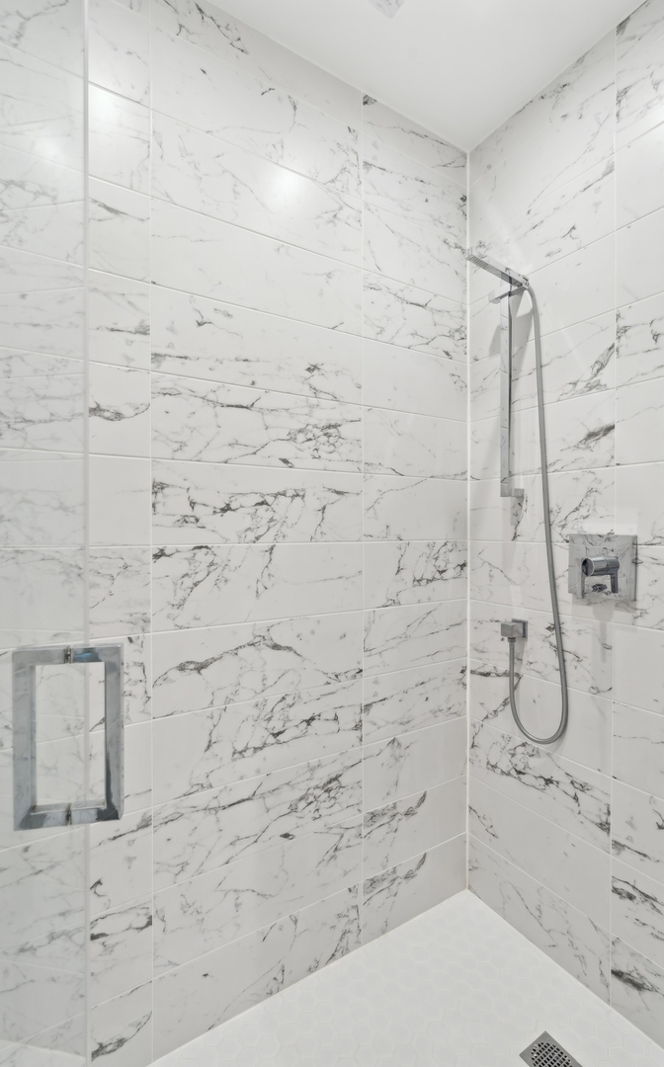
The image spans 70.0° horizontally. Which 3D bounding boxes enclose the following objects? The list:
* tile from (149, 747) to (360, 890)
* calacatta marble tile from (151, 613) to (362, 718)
[{"bbox_3d":[-0.167,0.743,1.276,0.598,0.202,0.012,0,0,-31],"label":"tile"},{"bbox_3d":[-0.166,0.333,1.264,0.599,0.202,0.010,0,0,-32],"label":"calacatta marble tile"}]

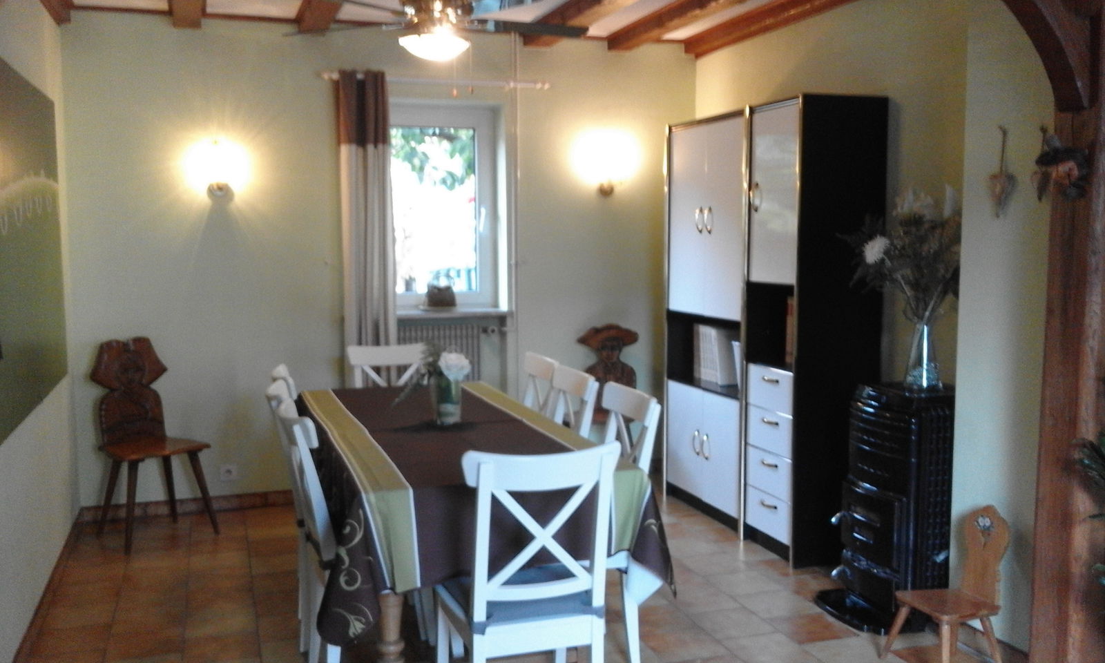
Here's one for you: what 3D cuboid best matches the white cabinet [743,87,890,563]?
[{"bbox_3d":[1.200,-0.004,4.319,0.445,2.078,0.446,-2,6,-20],"label":"white cabinet"}]

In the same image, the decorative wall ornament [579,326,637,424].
[{"bbox_3d":[0.333,0.233,5.589,0.420,0.570,0.200,-1,6,-3],"label":"decorative wall ornament"}]

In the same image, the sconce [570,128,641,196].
[{"bbox_3d":[0.321,-1.008,5.535,0.360,0.380,0.200,-2,6,-20],"label":"sconce"}]

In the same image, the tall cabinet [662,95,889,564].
[{"bbox_3d":[1.067,-0.039,4.677,0.445,2.078,1.215,-2,6,-20],"label":"tall cabinet"}]

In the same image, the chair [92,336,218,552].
[{"bbox_3d":[-2.022,0.537,4.644,0.480,0.970,0.440,5,8,45],"label":"chair"}]

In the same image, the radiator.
[{"bbox_3d":[-0.698,0.310,5.471,0.570,0.700,0.130,-2,6,-20],"label":"radiator"}]

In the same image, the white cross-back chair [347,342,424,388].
[{"bbox_3d":[-0.817,0.540,4.850,0.430,0.910,0.520,-2,6,-20],"label":"white cross-back chair"}]

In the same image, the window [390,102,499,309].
[{"bbox_3d":[-0.682,-0.731,5.512,0.730,1.220,0.100,-2,6,-20],"label":"window"}]

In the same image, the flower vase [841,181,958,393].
[{"bbox_3d":[1.422,-0.171,3.617,0.410,0.790,0.430,-2,6,-20],"label":"flower vase"}]

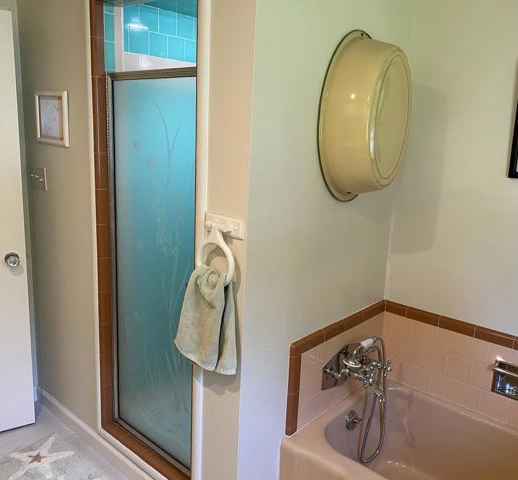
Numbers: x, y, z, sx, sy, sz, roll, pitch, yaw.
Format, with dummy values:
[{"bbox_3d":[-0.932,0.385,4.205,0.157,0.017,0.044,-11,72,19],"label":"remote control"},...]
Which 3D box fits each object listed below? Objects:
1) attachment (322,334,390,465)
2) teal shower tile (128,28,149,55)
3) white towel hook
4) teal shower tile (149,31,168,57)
[{"bbox_3d":[0.439,0.723,2.105,0.180,0.585,0.350,13,16,40],"label":"attachment"},{"bbox_3d":[-0.562,-0.929,2.255,0.010,0.108,0.111,13,16,40],"label":"teal shower tile"},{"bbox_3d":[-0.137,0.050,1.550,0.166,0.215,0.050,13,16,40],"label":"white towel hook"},{"bbox_3d":[-0.488,-0.946,2.336,0.010,0.108,0.109,13,16,40],"label":"teal shower tile"}]

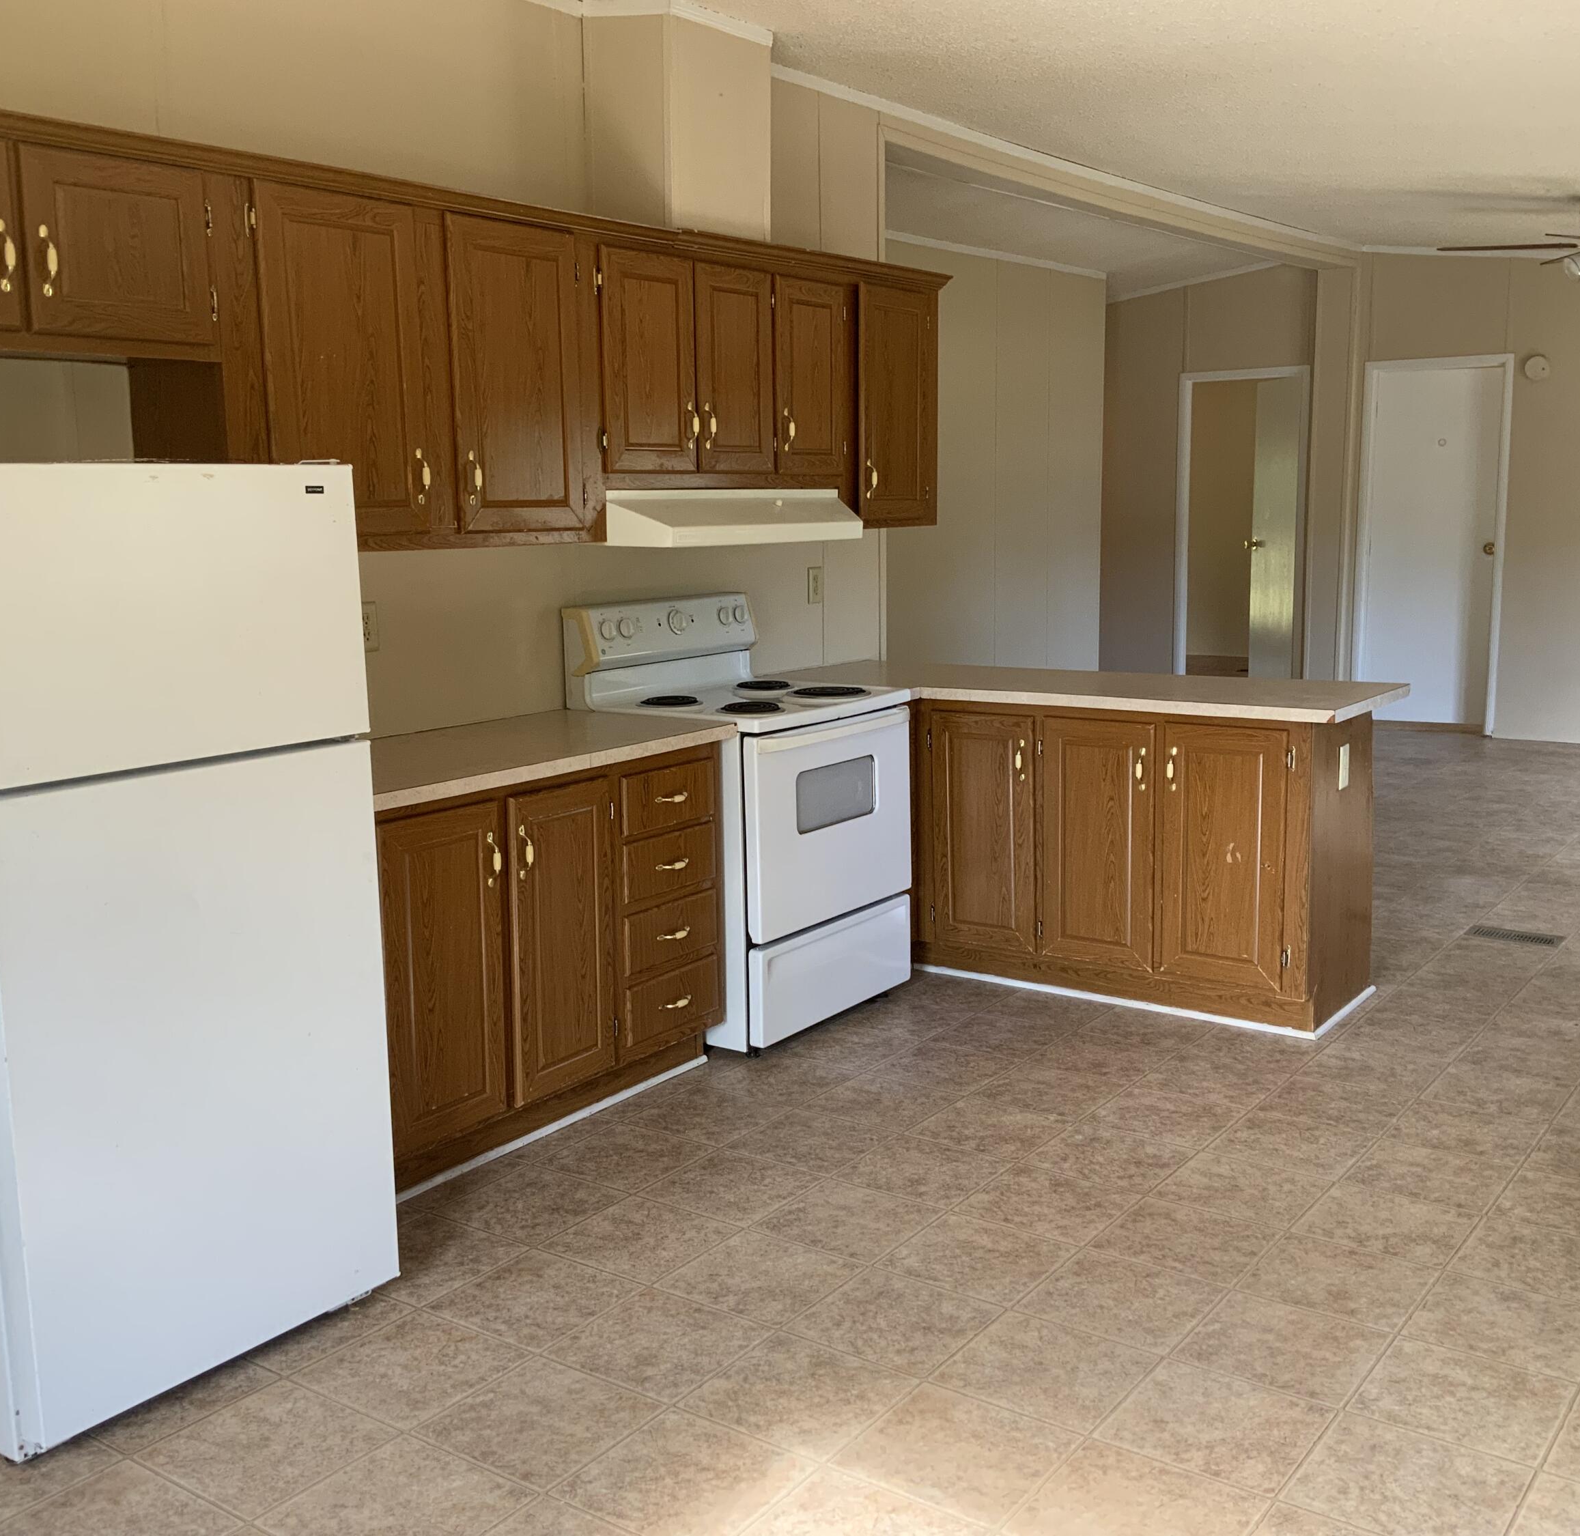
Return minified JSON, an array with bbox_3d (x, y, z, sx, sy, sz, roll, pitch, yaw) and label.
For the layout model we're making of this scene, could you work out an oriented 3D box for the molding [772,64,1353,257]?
[{"bbox_3d":[1.505,-2.544,7.472,0.035,0.055,6.020,6,11,35],"label":"molding"}]

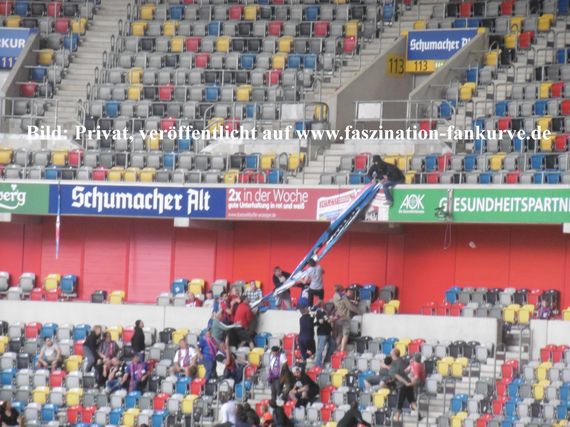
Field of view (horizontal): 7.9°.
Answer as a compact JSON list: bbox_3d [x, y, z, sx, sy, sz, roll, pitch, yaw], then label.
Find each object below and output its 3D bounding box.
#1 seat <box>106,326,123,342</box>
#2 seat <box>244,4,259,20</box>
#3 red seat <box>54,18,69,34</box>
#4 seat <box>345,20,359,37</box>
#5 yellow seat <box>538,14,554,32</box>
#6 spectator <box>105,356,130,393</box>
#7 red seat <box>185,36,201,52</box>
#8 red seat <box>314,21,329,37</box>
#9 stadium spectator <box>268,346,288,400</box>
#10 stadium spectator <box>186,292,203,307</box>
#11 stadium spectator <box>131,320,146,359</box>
[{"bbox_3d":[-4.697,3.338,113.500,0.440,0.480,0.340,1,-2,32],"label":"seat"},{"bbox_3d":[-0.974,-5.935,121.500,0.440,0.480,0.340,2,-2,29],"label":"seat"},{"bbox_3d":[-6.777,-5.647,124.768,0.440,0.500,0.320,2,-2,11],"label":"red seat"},{"bbox_3d":[1.875,-5.215,116.000,0.440,0.470,0.320,1,-2,33],"label":"seat"},{"bbox_3d":[7.156,-5.199,112.600,0.420,0.480,0.300,2,3,41],"label":"yellow seat"},{"bbox_3d":[-4.341,4.276,106.000,0.580,1.200,0.800,1,3,35],"label":"spectator"},{"bbox_3d":[-2.689,-4.903,119.600,0.440,0.480,0.320,1,-2,28],"label":"red seat"},{"bbox_3d":[1.029,-5.215,116.000,0.420,0.480,0.300,1,2,32],"label":"red seat"},{"bbox_3d":[-0.214,4.371,110.000,0.500,1.690,0.350,2,-2,20],"label":"stadium spectator"},{"bbox_3d":[-2.419,2.580,110.000,0.520,0.950,0.650,2,-1,25],"label":"stadium spectator"},{"bbox_3d":[-3.809,3.614,107.000,0.420,1.750,0.500,3,-2,-5],"label":"stadium spectator"}]

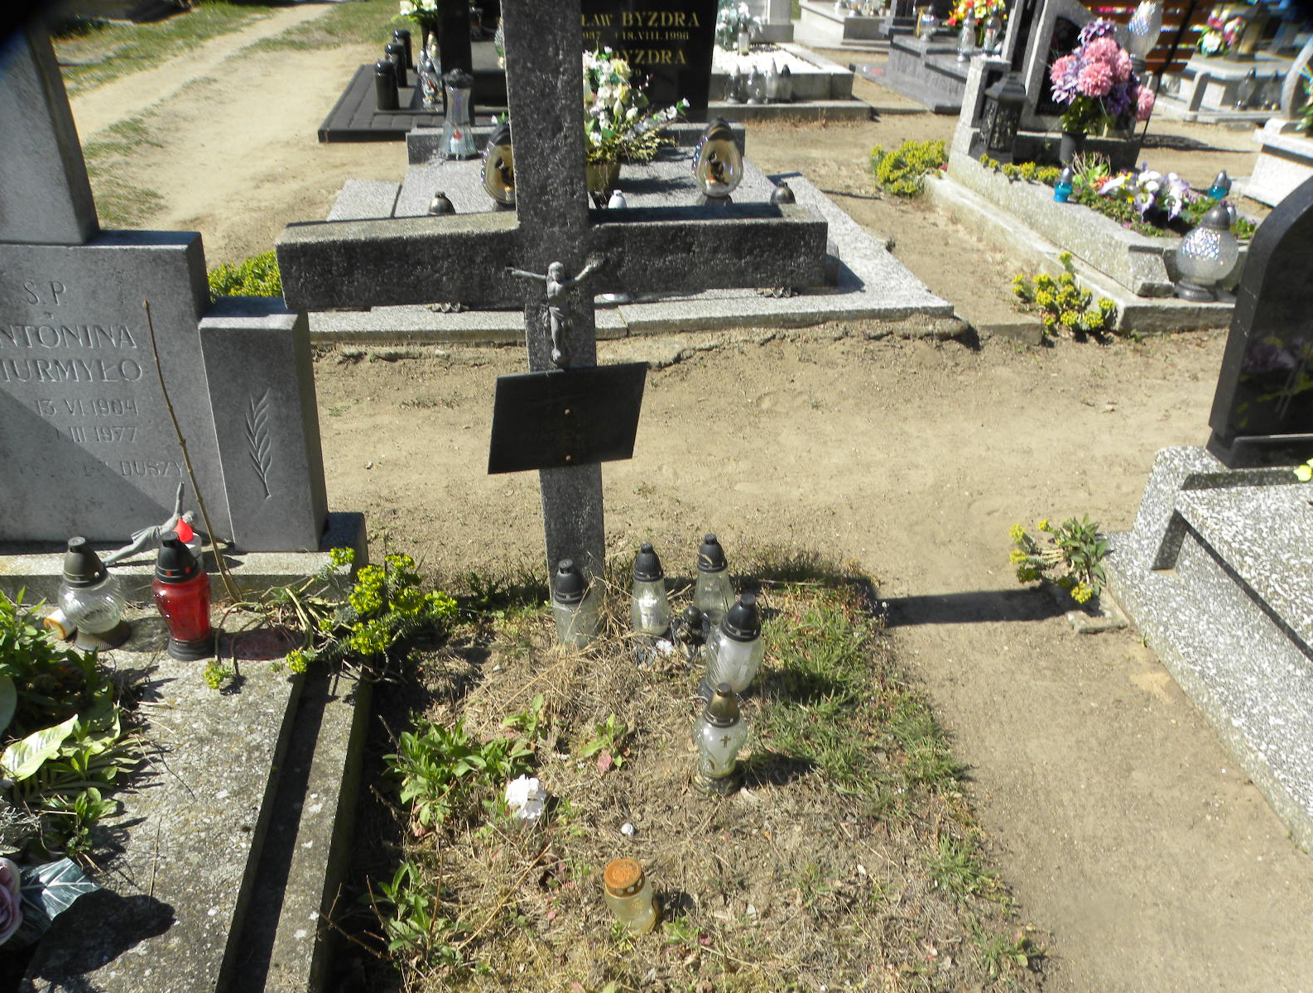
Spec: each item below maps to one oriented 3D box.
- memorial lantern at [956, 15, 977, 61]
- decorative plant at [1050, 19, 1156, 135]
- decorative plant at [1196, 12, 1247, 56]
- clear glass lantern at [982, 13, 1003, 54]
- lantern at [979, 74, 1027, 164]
[{"bbox_3d":[2.299,-3.431,7.416,0.120,0.310,0.120,9,33,13],"label":"memorial lantern"},{"bbox_3d":[2.373,-2.235,5.300,0.500,0.530,0.420,-3,31,-8],"label":"decorative plant"},{"bbox_3d":[4.430,-3.631,7.800,0.360,0.330,0.300,16,35,23],"label":"decorative plant"},{"bbox_3d":[3.105,-4.287,9.200,0.175,0.400,0.175,-3,31,-8],"label":"clear glass lantern"},{"bbox_3d":[1.911,-2.076,5.460,0.190,0.450,0.190,-3,31,-8],"label":"lantern"}]

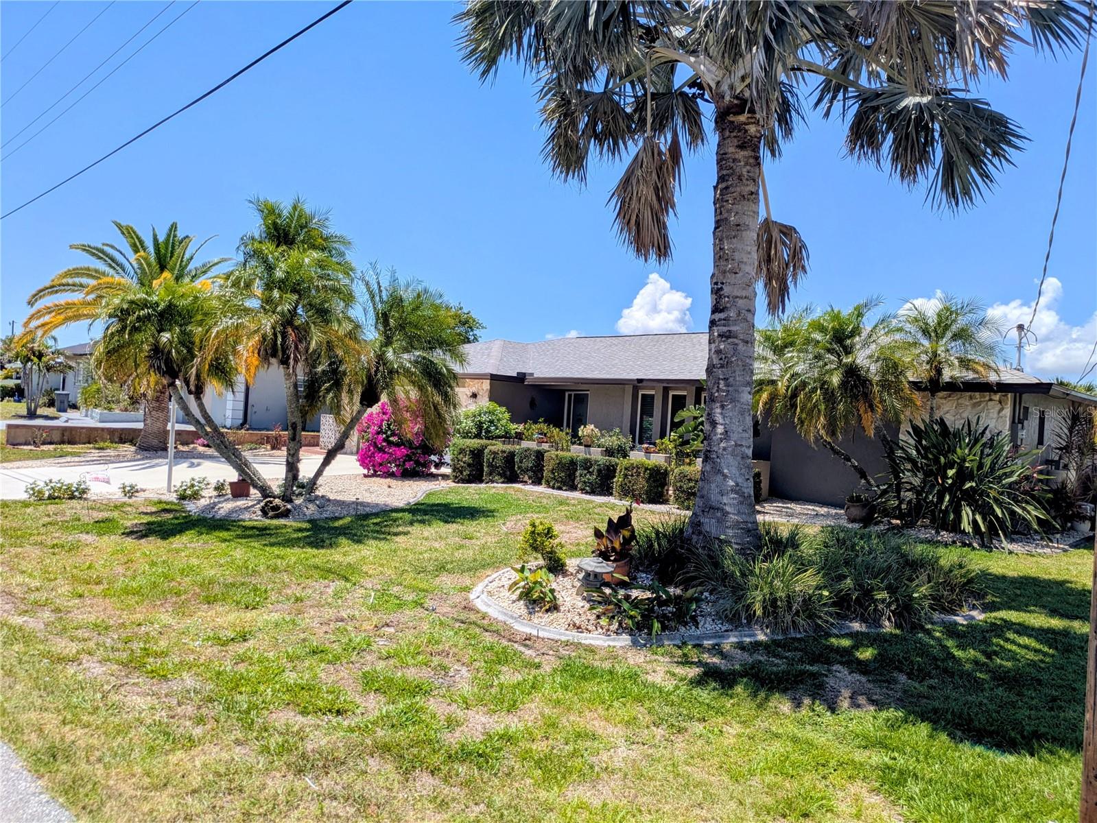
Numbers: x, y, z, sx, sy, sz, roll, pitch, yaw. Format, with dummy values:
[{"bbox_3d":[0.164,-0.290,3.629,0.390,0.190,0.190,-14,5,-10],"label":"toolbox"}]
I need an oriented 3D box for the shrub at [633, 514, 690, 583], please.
[{"bbox_3d":[1.188,1.344,8.354,0.680,0.620,0.650,4,0,9],"label":"shrub"}]

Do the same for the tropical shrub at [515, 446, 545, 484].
[{"bbox_3d":[-0.415,1.210,17.545,0.500,0.750,0.600,3,0,-40],"label":"tropical shrub"}]

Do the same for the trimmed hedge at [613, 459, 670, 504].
[{"bbox_3d":[1.807,1.345,15.400,0.760,0.790,0.680,3,0,42],"label":"trimmed hedge"}]

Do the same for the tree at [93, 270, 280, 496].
[{"bbox_3d":[-5.407,-0.382,11.700,2.500,3.350,2.400,3,0,0],"label":"tree"}]

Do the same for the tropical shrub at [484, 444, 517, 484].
[{"bbox_3d":[-0.984,1.059,16.703,0.660,0.760,0.660,4,0,17],"label":"tropical shrub"}]

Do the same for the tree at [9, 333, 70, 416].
[{"bbox_3d":[-23.788,-1.648,37.000,2.500,3.800,2.500,4,0,-33],"label":"tree"}]

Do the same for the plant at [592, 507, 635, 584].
[{"bbox_3d":[0.641,1.279,7.750,0.410,0.730,0.410,4,0,5],"label":"plant"}]

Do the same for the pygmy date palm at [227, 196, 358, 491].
[{"bbox_3d":[-3.931,-0.940,12.098,2.100,4.500,2.000,4,0,-18],"label":"pygmy date palm"}]

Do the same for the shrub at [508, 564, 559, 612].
[{"bbox_3d":[-0.114,1.388,6.294,0.390,0.330,0.360,3,0,0],"label":"shrub"}]

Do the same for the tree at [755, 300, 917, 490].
[{"bbox_3d":[5.262,-0.079,14.502,2.800,3.900,2.600,3,0,0],"label":"tree"}]

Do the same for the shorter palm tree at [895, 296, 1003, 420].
[{"bbox_3d":[6.673,0.048,13.400,1.700,3.900,1.700,4,0,26],"label":"shorter palm tree"}]

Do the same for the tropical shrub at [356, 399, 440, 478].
[{"bbox_3d":[-3.335,0.571,17.997,1.750,1.720,1.500,3,0,0],"label":"tropical shrub"}]

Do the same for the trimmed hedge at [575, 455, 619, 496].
[{"bbox_3d":[0.963,1.291,15.895,0.560,0.720,0.640,3,0,-40],"label":"trimmed hedge"}]

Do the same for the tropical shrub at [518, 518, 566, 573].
[{"bbox_3d":[-0.064,1.335,7.950,0.450,0.530,0.450,4,0,0],"label":"tropical shrub"}]

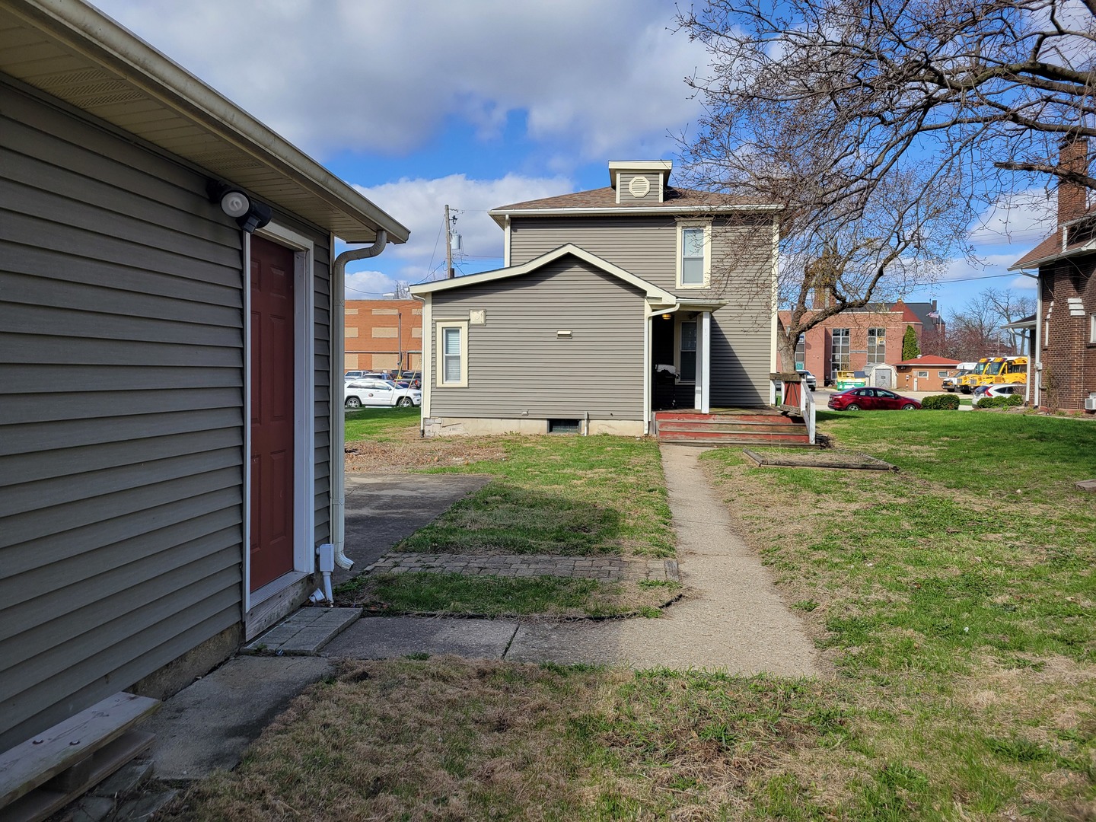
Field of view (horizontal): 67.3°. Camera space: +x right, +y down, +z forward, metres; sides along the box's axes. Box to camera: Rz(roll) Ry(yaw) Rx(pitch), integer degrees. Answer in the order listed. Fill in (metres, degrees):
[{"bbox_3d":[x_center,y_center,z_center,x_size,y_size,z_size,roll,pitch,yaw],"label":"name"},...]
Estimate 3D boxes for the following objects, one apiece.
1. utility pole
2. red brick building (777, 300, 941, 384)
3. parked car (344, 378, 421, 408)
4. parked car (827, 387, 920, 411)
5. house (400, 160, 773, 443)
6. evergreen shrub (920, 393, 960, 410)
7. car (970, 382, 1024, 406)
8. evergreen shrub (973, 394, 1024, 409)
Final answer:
[{"bbox_3d":[-4.897,-5.292,42.472,0.300,10.680,0.300,-3,2,7],"label":"utility pole"},{"bbox_3d":[38.297,-8.395,102.459,20.000,10.600,16.000,1,3,7],"label":"red brick building"},{"bbox_3d":[-8.966,-0.974,45.298,4.820,1.760,1.940,1,3,7],"label":"parked car"},{"bbox_3d":[16.588,-0.469,41.652,4.530,1.470,1.820,1,3,7],"label":"parked car"},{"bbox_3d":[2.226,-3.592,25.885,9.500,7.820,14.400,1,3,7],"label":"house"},{"bbox_3d":[16.435,-0.359,34.500,1.500,0.750,1.100,1,3,7],"label":"evergreen shrub"},{"bbox_3d":[23.792,-0.463,40.930,4.530,1.650,1.820,1,3,7],"label":"car"},{"bbox_3d":[17.524,-0.366,32.000,1.750,0.650,0.850,1,3,7],"label":"evergreen shrub"}]

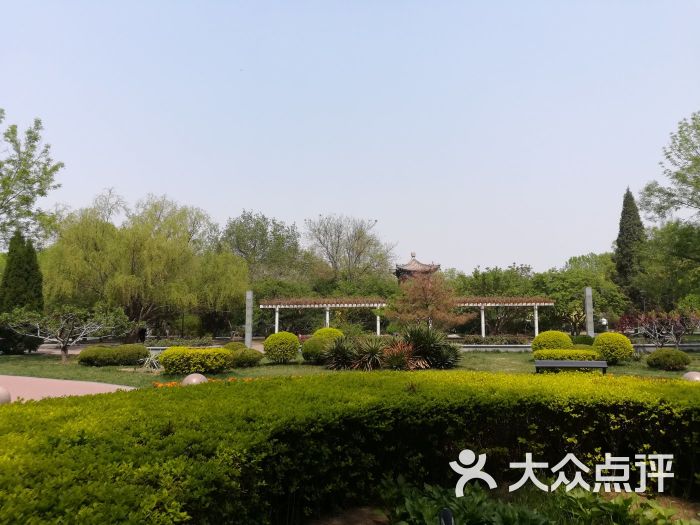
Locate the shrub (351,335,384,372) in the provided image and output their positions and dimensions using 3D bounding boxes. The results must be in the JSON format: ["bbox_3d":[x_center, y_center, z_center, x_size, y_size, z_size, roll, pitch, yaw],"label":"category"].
[{"bbox_3d":[0.521,2.736,16.100,1.080,1.100,1.050,0,-6,0],"label":"shrub"}]

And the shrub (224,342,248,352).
[{"bbox_3d":[-4.302,3.350,19.755,1.100,0.660,1.000,0,-6,0],"label":"shrub"}]

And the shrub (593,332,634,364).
[{"bbox_3d":[8.916,2.902,17.792,1.400,1.130,1.350,0,-6,0],"label":"shrub"}]

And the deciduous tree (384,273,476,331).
[{"bbox_3d":[4.517,2.677,29.887,5.000,4.233,4.800,0,-6,0],"label":"deciduous tree"}]

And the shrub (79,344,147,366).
[{"bbox_3d":[-7.947,3.111,17.565,2.150,0.668,1.250,0,-6,0],"label":"shrub"}]

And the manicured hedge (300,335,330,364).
[{"bbox_3d":[-1.180,3.257,19.700,1.220,0.960,1.200,-1,-6,7],"label":"manicured hedge"}]

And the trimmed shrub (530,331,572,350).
[{"bbox_3d":[7.299,3.067,19.000,1.420,1.100,1.400,-1,-6,7],"label":"trimmed shrub"}]

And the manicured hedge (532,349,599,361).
[{"bbox_3d":[6.538,2.946,15.772,1.850,0.601,1.050,-1,-6,5],"label":"manicured hedge"}]

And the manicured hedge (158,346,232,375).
[{"bbox_3d":[-4.391,2.757,14.991,2.150,0.820,1.200,0,-6,0],"label":"manicured hedge"}]

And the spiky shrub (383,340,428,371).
[{"bbox_3d":[1.709,2.836,16.190,1.400,0.920,1.200,0,-6,0],"label":"spiky shrub"}]

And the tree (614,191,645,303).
[{"bbox_3d":[26.701,-0.109,50.315,3.000,14.250,3.000,0,-6,0],"label":"tree"}]

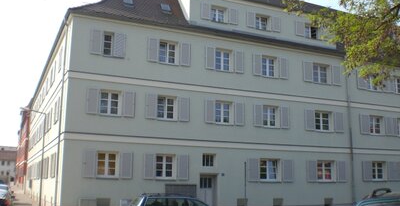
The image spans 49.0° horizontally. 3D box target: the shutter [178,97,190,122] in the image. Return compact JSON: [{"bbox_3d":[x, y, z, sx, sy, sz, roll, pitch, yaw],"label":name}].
[{"bbox_3d":[-0.810,0.351,23.550,0.650,1.330,0.050,5,-12,-24],"label":"shutter"}]

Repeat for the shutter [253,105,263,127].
[{"bbox_3d":[3.495,0.753,26.313,0.620,1.360,0.050,5,-13,-23],"label":"shutter"}]

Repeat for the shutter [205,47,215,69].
[{"bbox_3d":[0.602,-2.568,24.748,0.600,1.270,0.050,5,-12,-24],"label":"shutter"}]

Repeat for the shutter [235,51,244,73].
[{"bbox_3d":[2.292,-2.371,25.517,0.610,1.370,0.050,5,-12,-24],"label":"shutter"}]

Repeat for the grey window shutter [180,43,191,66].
[{"bbox_3d":[-0.777,-2.692,24.143,0.587,1.280,0.050,5,-12,-24],"label":"grey window shutter"}]

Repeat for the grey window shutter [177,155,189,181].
[{"bbox_3d":[-0.836,3.364,22.924,0.550,1.275,0.050,5,-12,-24],"label":"grey window shutter"}]

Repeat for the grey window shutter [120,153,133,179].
[{"bbox_3d":[-3.626,3.093,21.703,0.605,1.255,0.050,5,-12,-24],"label":"grey window shutter"}]

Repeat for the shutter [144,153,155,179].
[{"bbox_3d":[-2.648,3.344,23.048,0.620,1.360,0.050,5,-13,-23],"label":"shutter"}]

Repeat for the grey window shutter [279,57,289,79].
[{"bbox_3d":[5.110,-2.135,26.723,0.592,1.290,0.050,5,-12,-24],"label":"grey window shutter"}]

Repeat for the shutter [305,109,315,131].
[{"bbox_3d":[6.743,1.020,26.848,0.740,1.250,0.050,5,-12,-24],"label":"shutter"}]

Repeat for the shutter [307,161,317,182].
[{"bbox_3d":[6.701,4.108,26.235,0.760,1.270,0.050,5,-12,-24],"label":"shutter"}]

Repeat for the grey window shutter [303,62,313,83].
[{"bbox_3d":[7.013,-2.033,28.449,0.720,1.360,0.050,5,-13,-23],"label":"grey window shutter"}]

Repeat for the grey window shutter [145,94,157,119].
[{"bbox_3d":[-2.628,0.169,23.706,0.620,1.360,0.050,5,-13,-23],"label":"grey window shutter"}]

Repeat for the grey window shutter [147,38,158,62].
[{"bbox_3d":[-2.490,-2.818,23.417,0.670,1.340,0.050,5,-12,-24],"label":"grey window shutter"}]

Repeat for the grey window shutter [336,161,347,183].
[{"bbox_3d":[8.804,4.255,27.153,0.720,1.270,0.050,5,-12,-24],"label":"grey window shutter"}]

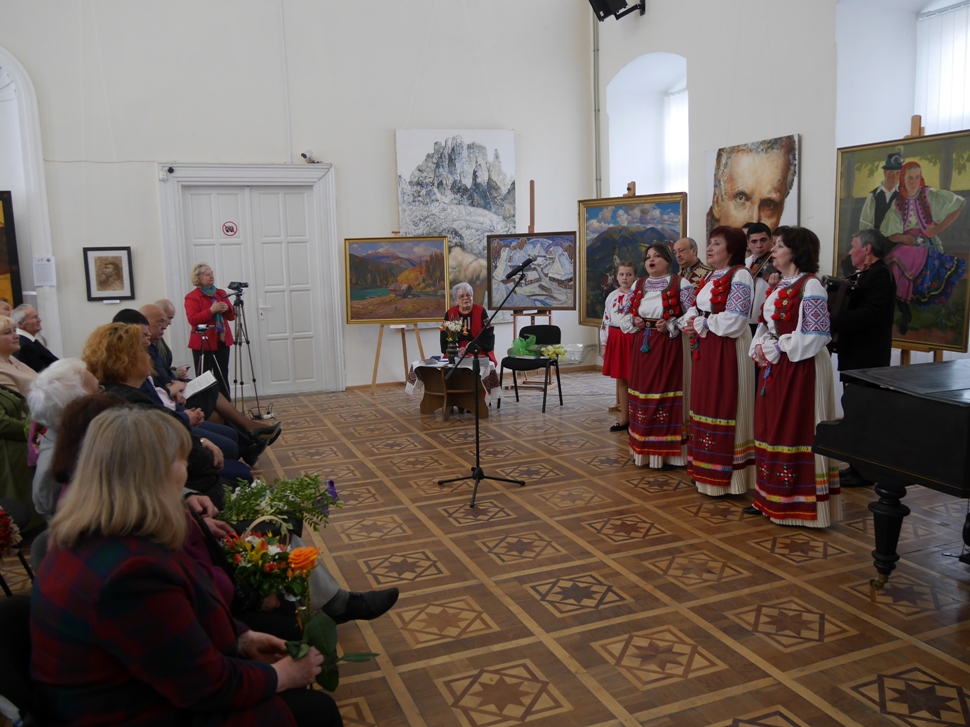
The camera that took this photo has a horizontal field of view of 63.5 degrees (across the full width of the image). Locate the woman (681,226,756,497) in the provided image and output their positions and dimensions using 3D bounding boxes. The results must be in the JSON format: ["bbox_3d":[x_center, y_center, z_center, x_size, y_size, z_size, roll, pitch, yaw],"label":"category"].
[{"bbox_3d":[1.531,-0.032,5.120,0.430,1.701,0.490,-5,9,-26],"label":"woman"}]

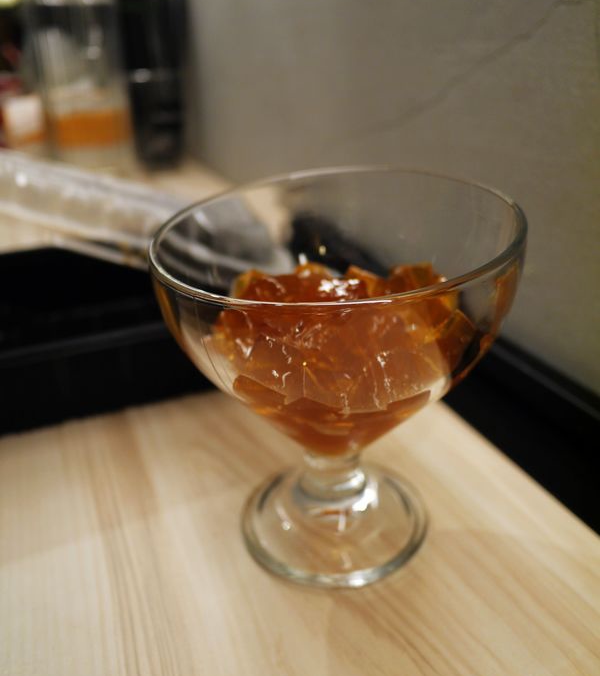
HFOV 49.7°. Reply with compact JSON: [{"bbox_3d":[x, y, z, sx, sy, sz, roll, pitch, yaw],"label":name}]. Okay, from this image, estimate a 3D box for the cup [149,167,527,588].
[{"bbox_3d":[0.010,0.015,0.193,0.097,0.102,0.097,-3,29,1],"label":"cup"}]

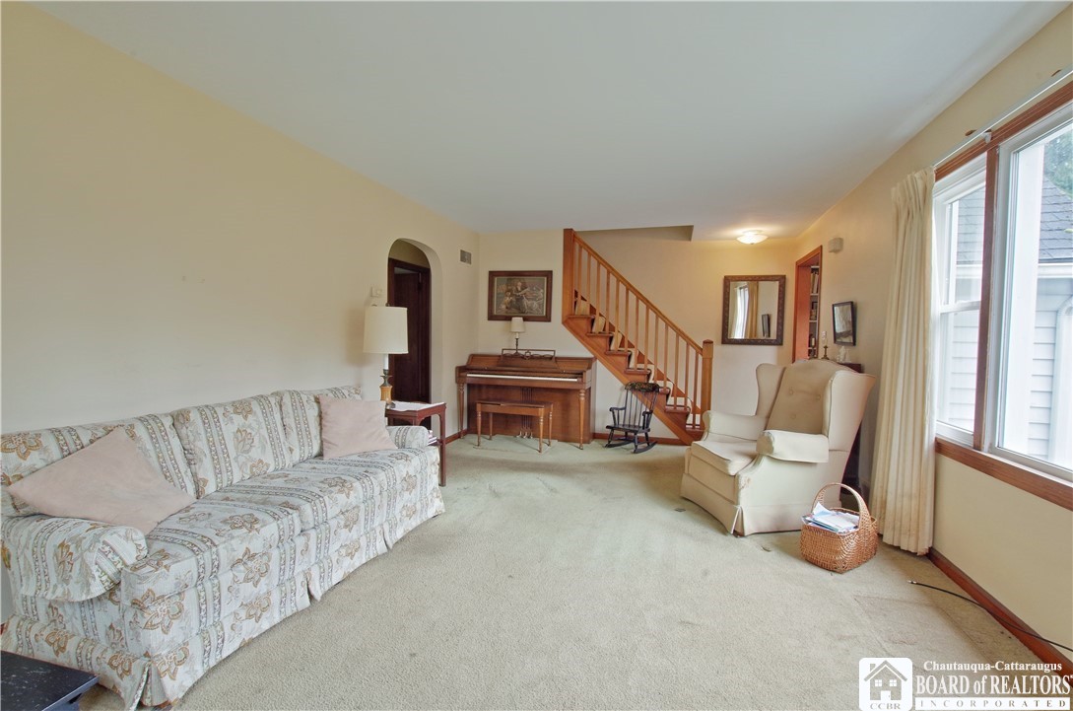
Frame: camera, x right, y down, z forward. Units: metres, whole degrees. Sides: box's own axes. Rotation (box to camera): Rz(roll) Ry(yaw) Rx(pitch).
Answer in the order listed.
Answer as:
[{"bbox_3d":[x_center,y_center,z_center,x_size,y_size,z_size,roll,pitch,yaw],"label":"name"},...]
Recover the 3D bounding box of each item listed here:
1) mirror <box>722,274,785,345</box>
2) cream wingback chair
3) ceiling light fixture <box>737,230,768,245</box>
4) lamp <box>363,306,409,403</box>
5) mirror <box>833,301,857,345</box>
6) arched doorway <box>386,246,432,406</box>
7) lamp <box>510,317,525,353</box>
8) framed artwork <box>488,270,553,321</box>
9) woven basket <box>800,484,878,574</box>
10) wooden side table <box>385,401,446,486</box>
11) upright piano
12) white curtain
[{"bbox_3d":[2.634,-0.545,5.407,0.677,0.839,0.043,1,3,18],"label":"mirror"},{"bbox_3d":[1.572,0.537,3.010,0.900,1.030,0.720,0,2,-12],"label":"cream wingback chair"},{"bbox_3d":[2.471,-1.333,5.093,0.345,0.140,0.345,1,3,18],"label":"ceiling light fixture"},{"bbox_3d":[-1.078,-0.004,3.219,0.325,0.742,0.325,1,3,18],"label":"lamp"},{"bbox_3d":[2.479,-0.252,3.587,0.029,0.335,0.450,-3,1,18],"label":"mirror"},{"bbox_3d":[-1.199,-0.044,4.275,0.145,2.002,0.899,1,3,18],"label":"arched doorway"},{"bbox_3d":[-0.212,-0.219,5.095,0.172,0.434,0.172,1,2,0],"label":"lamp"},{"bbox_3d":[-0.195,-0.695,5.264,0.795,0.595,0.030,1,3,18],"label":"framed artwork"},{"bbox_3d":[1.633,0.893,2.416,0.360,0.370,0.240,-1,3,-31],"label":"woven basket"},{"bbox_3d":[-1.024,0.687,3.338,0.585,0.629,0.406,1,3,18],"label":"wooden side table"},{"bbox_3d":[-0.113,0.455,4.982,1.494,0.967,0.571,1,3,18],"label":"upright piano"},{"bbox_3d":[2.039,0.037,2.484,0.170,2.050,0.340,1,3,18],"label":"white curtain"}]

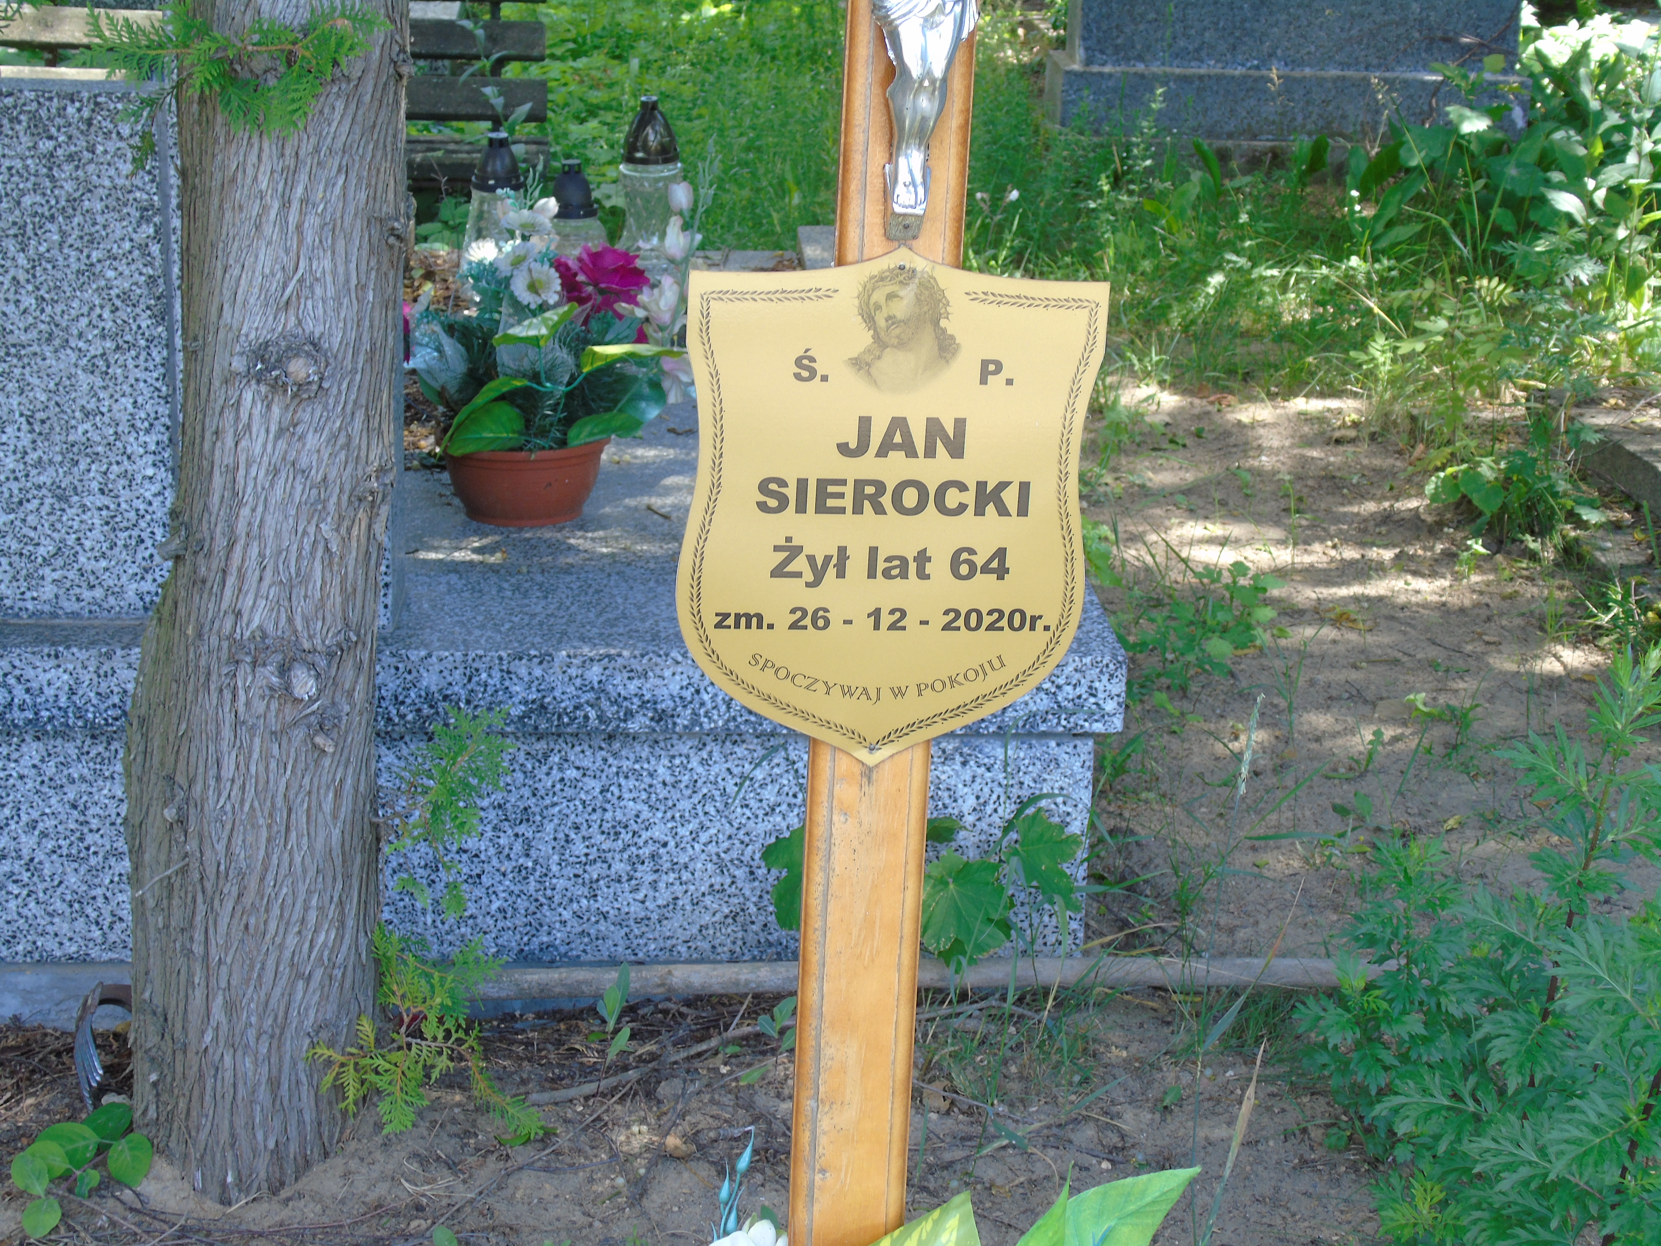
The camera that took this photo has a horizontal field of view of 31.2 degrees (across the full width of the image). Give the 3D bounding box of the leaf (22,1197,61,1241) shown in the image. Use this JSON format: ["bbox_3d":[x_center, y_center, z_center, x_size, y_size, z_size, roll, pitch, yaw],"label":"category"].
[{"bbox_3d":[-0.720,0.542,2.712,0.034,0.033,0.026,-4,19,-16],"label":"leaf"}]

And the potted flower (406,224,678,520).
[{"bbox_3d":[-0.336,-0.298,3.507,0.323,0.344,0.259,1,18,0],"label":"potted flower"}]

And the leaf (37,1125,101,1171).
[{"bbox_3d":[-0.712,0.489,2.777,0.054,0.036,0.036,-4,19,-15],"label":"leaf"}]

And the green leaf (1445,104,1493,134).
[{"bbox_3d":[1.476,-1.164,6.876,0.105,0.060,0.080,1,18,0],"label":"green leaf"}]

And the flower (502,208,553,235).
[{"bbox_3d":[-0.352,-0.465,3.452,0.063,0.034,0.055,1,18,0],"label":"flower"}]

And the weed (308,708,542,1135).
[{"bbox_3d":[-0.336,0.254,2.500,0.200,0.370,0.180,-1,18,-8],"label":"weed"}]

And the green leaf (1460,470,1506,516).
[{"bbox_3d":[0.992,-0.198,4.520,0.068,0.066,0.040,6,19,12],"label":"green leaf"}]

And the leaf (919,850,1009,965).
[{"bbox_3d":[0.125,0.275,2.880,0.100,0.095,0.055,3,18,3],"label":"leaf"}]

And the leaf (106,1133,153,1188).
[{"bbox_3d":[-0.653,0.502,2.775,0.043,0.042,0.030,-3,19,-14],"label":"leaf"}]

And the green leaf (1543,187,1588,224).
[{"bbox_3d":[1.554,-0.885,6.300,0.095,0.075,0.055,6,19,13],"label":"green leaf"}]

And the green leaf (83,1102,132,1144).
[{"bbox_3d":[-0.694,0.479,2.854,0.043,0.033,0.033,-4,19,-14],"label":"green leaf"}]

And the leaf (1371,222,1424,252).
[{"bbox_3d":[1.238,-0.842,6.500,0.115,0.060,0.060,5,19,10],"label":"leaf"}]

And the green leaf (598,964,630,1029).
[{"bbox_3d":[-0.221,0.382,3.044,0.031,0.066,0.030,1,18,0],"label":"green leaf"}]

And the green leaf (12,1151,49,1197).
[{"bbox_3d":[-0.654,0.449,2.430,0.032,0.032,0.022,-3,19,-16],"label":"green leaf"}]

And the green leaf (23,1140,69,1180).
[{"bbox_3d":[-0.646,0.442,2.450,0.038,0.030,0.024,-3,19,-15],"label":"green leaf"}]

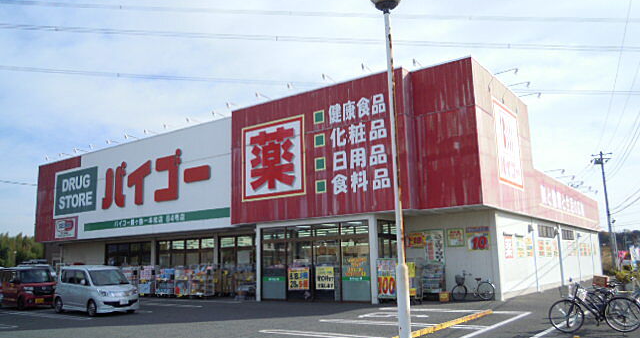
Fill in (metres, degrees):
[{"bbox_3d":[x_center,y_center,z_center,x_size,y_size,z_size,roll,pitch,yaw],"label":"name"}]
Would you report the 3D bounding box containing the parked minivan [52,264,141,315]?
[{"bbox_3d":[-8.440,4.558,19.639,3.710,1.765,1.620,-9,-13,38],"label":"parked minivan"}]

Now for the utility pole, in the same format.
[{"bbox_3d":[25.474,3.762,45.696,1.700,10.800,0.500,-6,-11,26],"label":"utility pole"}]

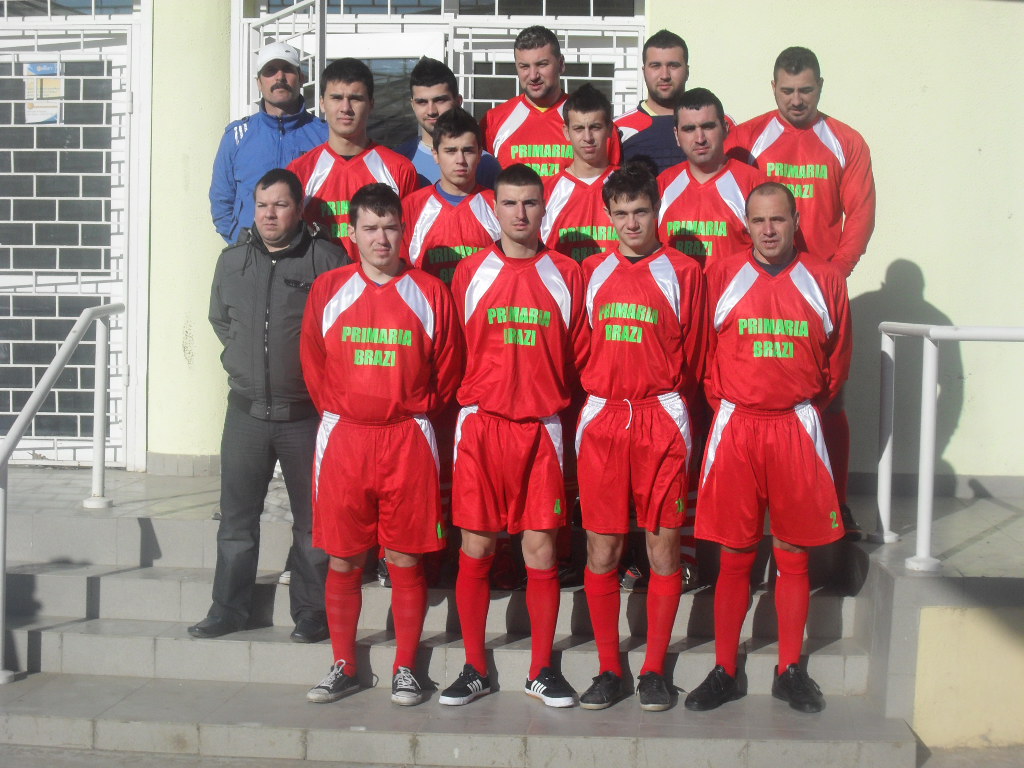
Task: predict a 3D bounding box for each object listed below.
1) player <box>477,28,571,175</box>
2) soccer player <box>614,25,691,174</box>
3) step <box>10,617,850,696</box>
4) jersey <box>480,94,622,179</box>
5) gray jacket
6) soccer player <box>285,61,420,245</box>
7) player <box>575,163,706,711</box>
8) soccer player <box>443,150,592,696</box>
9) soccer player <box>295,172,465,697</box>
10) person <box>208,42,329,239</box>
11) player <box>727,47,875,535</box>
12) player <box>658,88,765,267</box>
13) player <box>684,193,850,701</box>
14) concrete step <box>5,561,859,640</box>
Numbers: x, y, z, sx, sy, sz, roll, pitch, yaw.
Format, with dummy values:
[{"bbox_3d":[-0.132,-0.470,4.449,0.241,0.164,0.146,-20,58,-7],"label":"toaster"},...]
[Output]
[{"bbox_3d":[0.133,-0.409,6.296,0.530,1.860,0.360,1,3,9],"label":"player"},{"bbox_3d":[0.606,-0.411,6.371,0.560,1.882,0.380,1,3,7],"label":"soccer player"},{"bbox_3d":[-0.326,0.933,5.774,3.069,0.145,0.299,1,3,4],"label":"step"},{"bbox_3d":[0.142,-0.751,6.297,0.550,0.655,0.340,1,3,9],"label":"jersey"},{"bbox_3d":[-0.794,-0.212,5.797,0.510,0.664,0.340,2,3,12],"label":"gray jacket"},{"bbox_3d":[-0.575,-0.234,6.081,0.520,1.890,0.380,1,3,-2],"label":"soccer player"},{"bbox_3d":[0.418,0.169,5.490,0.440,1.773,0.380,2,3,11],"label":"player"},{"bbox_3d":[0.012,0.162,5.505,0.490,1.764,0.360,1,3,1],"label":"soccer player"},{"bbox_3d":[-0.428,0.186,5.528,0.520,1.701,0.360,1,3,-2],"label":"soccer player"},{"bbox_3d":[-0.895,-0.396,6.367,0.520,1.807,0.360,0,3,-7],"label":"person"},{"bbox_3d":[1.066,-0.365,6.298,0.580,1.816,0.400,1,3,10],"label":"player"},{"bbox_3d":[0.706,-0.159,5.990,0.520,1.790,0.380,2,4,14],"label":"player"},{"bbox_3d":[0.839,0.204,5.471,0.530,1.716,0.380,1,3,10],"label":"player"},{"bbox_3d":[-0.313,0.788,6.082,3.064,0.151,0.287,1,3,3],"label":"concrete step"}]

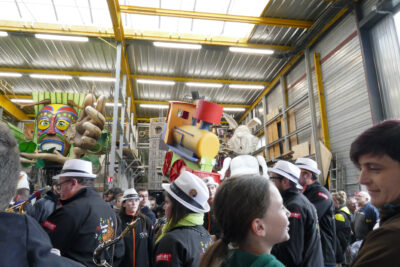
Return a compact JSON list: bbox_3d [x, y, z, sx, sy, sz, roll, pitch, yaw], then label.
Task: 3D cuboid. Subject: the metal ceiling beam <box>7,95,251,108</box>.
[{"bbox_3d":[-3.078,-1.546,13.693,11.650,0.150,0.080,1,-13,-9],"label":"metal ceiling beam"}]

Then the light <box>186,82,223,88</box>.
[{"bbox_3d":[0.208,-2.032,11.712,1.530,0.100,0.130,1,-13,-9],"label":"light"}]

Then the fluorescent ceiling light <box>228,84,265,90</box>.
[{"bbox_3d":[2.050,-2.015,12.015,1.530,0.100,0.130,1,-13,-9],"label":"fluorescent ceiling light"}]

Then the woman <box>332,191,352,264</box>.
[{"bbox_3d":[1.932,1.603,3.717,0.330,1.620,0.450,-12,-17,39],"label":"woman"}]

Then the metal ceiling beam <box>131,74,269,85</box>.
[{"bbox_3d":[0.119,-2.242,11.747,5.890,0.150,0.080,1,-13,-9],"label":"metal ceiling beam"}]

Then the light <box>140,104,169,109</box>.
[{"bbox_3d":[-2.172,-1.334,13.795,1.530,0.100,0.130,1,-13,-9],"label":"light"}]

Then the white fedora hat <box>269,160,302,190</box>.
[{"bbox_3d":[0.675,0.311,2.150,0.280,0.120,0.240,26,-2,24],"label":"white fedora hat"}]

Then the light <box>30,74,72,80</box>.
[{"bbox_3d":[-5.728,-2.170,10.755,1.530,0.100,0.130,1,-13,-9],"label":"light"}]

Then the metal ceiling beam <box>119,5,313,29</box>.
[{"bbox_3d":[0.664,-3.325,8.013,5.750,0.160,0.090,1,-13,-9],"label":"metal ceiling beam"}]

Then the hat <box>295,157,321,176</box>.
[{"bbox_3d":[1.016,0.308,2.650,0.280,0.120,0.240,12,-6,26],"label":"hat"}]

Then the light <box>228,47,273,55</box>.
[{"bbox_3d":[1.764,-2.786,9.381,1.530,0.100,0.130,1,-13,-9],"label":"light"}]

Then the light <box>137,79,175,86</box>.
[{"bbox_3d":[-1.785,-2.089,11.393,1.530,0.100,0.130,1,-13,-9],"label":"light"}]

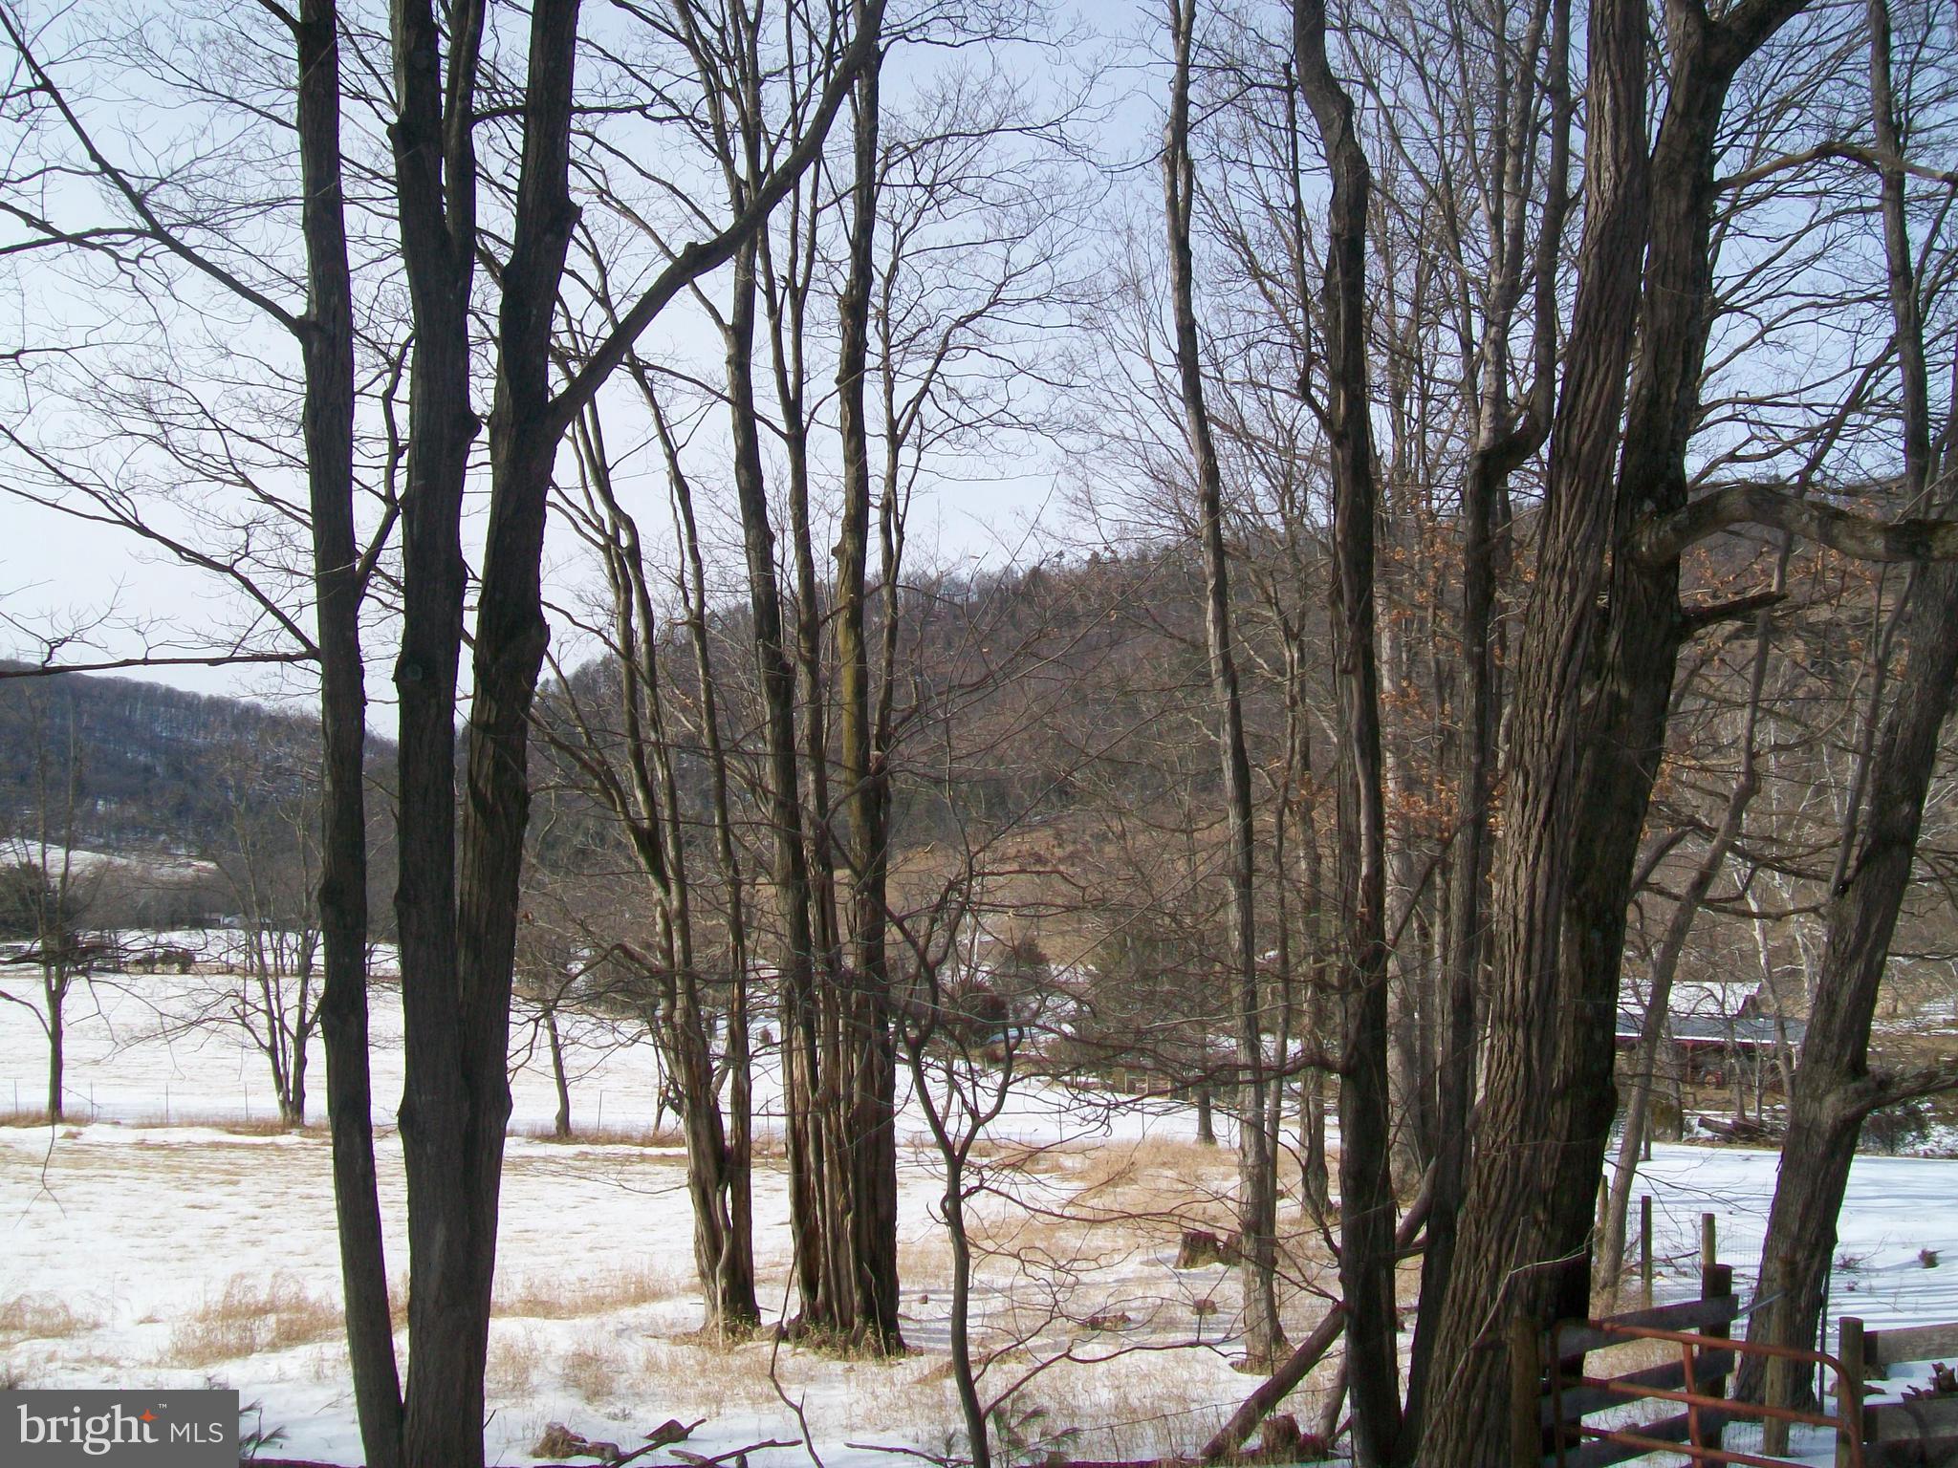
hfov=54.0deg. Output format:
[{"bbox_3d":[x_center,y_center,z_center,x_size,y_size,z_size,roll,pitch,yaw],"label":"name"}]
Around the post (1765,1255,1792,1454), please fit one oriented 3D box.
[{"bbox_3d":[5.288,4.116,12.700,0.157,1.313,0.157,2,0,0],"label":"post"}]

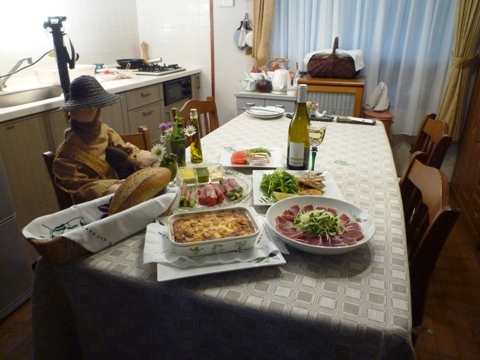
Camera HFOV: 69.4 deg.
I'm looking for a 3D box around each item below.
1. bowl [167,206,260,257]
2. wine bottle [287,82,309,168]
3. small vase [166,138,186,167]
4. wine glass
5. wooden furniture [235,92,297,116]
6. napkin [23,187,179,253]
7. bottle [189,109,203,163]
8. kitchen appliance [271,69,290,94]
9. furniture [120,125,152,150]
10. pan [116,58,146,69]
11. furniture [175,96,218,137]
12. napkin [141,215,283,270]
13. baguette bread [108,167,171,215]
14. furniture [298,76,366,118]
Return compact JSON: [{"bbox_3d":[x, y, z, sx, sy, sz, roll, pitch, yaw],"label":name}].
[{"bbox_3d":[-0.060,0.123,0.806,0.200,0.053,0.130,-5,25,-13],"label":"bowl"},{"bbox_3d":[0.223,-0.191,1.259,0.082,0.300,0.082,9,25,18],"label":"wine bottle"},{"bbox_3d":[-0.220,-0.099,1.267,0.062,0.100,0.062,8,25,19],"label":"small vase"},{"bbox_3d":[0.254,-0.105,1.186,0.068,0.168,0.068,8,25,19],"label":"wine glass"},{"bbox_3d":[0.275,-0.424,3.043,0.507,0.670,0.400,8,25,19],"label":"wooden furniture"},{"bbox_3d":[-0.307,0.104,0.842,0.360,0.090,0.145,-18,30,-35],"label":"napkin"},{"bbox_3d":[-0.172,-0.170,1.323,0.049,0.205,0.049,9,25,18],"label":"bottle"},{"bbox_3d":[0.345,-0.805,2.835,0.140,0.194,0.195,-1,24,-1],"label":"kitchen appliance"},{"bbox_3d":[-0.290,0.305,1.188,0.480,0.843,0.410,18,29,34],"label":"furniture"},{"bbox_3d":[-0.882,-0.957,2.845,0.260,0.055,0.260,6,25,13],"label":"pan"},{"bbox_3d":[-0.055,-0.021,1.982,0.490,0.810,0.415,10,26,23],"label":"furniture"},{"bbox_3d":[-0.067,0.136,0.830,0.315,0.045,0.205,-5,25,-13],"label":"napkin"},{"bbox_3d":[-0.265,0.029,0.949,0.100,0.088,0.240,11,32,25],"label":"baguette bread"},{"bbox_3d":[0.671,-0.325,2.636,0.410,0.840,0.330,9,25,18],"label":"furniture"}]

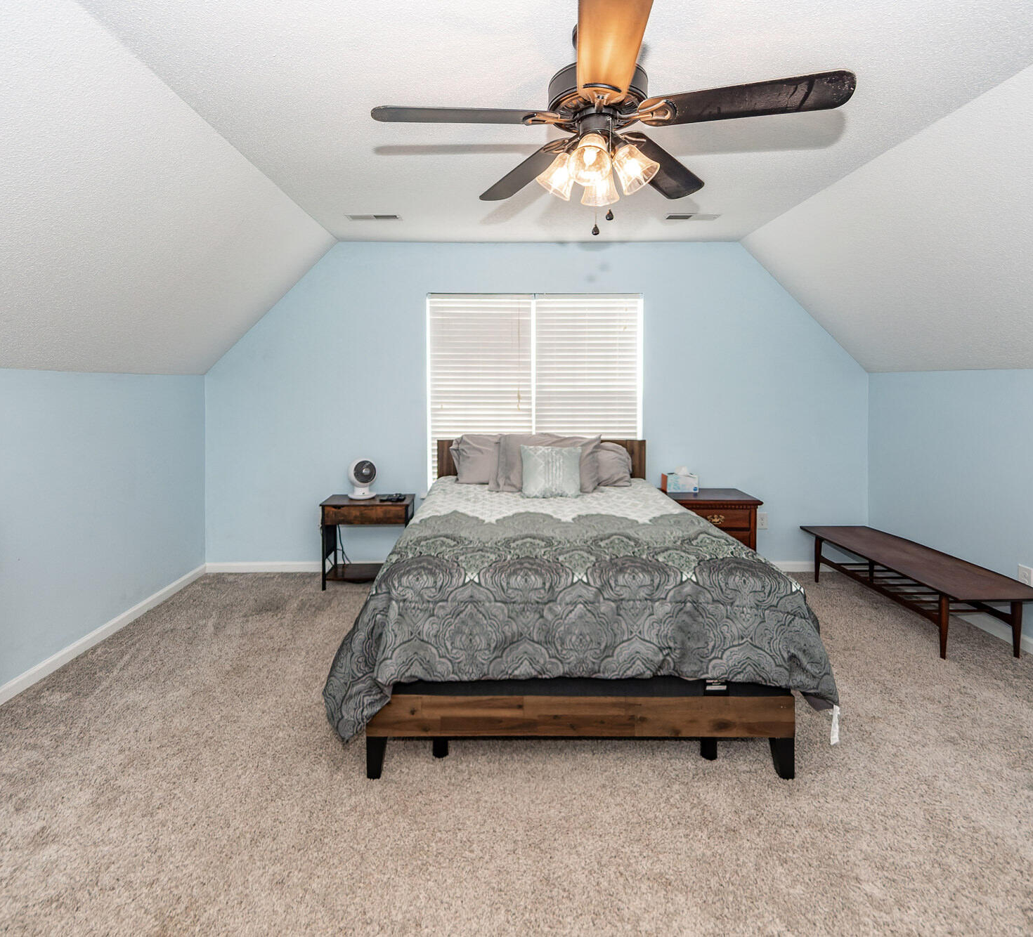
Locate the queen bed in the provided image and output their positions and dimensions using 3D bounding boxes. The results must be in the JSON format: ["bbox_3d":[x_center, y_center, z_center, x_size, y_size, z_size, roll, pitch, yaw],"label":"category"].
[{"bbox_3d":[0.237,0.484,2.750,1.854,1.123,2.081,0,8,-1],"label":"queen bed"}]

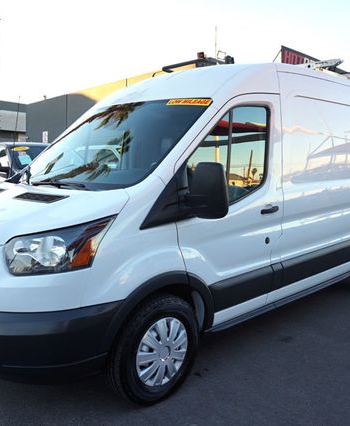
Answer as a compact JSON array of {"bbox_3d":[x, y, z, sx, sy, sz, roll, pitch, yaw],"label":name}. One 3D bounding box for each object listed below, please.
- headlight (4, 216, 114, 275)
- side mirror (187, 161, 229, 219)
[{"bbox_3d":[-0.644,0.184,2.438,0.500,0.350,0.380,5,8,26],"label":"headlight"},{"bbox_3d":[0.210,-0.138,2.690,0.180,0.360,0.240,-5,10,-43],"label":"side mirror"}]

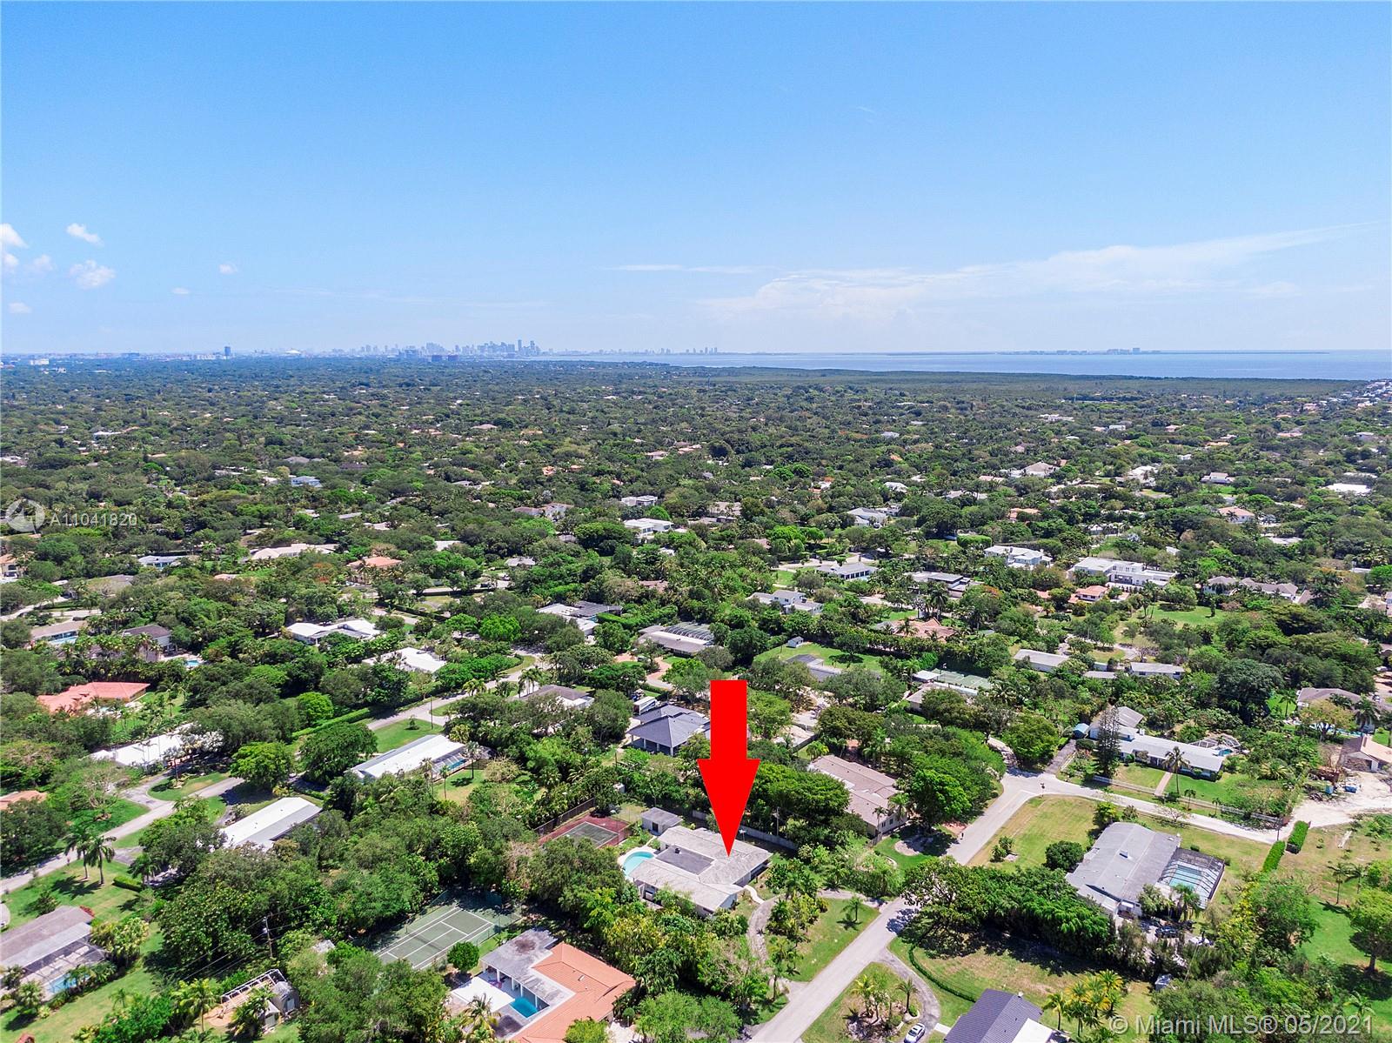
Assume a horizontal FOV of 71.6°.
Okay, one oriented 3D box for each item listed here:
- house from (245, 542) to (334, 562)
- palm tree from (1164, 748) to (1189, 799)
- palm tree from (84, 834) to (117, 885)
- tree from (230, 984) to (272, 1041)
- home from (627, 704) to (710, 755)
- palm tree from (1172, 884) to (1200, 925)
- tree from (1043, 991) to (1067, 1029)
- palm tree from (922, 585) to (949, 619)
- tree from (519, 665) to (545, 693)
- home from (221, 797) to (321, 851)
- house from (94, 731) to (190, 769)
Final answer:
[{"bbox_3d":[-229.200,17.270,541.340,26.000,5.000,44.000,7,12,35],"label":"house"},{"bbox_3d":[123.420,64.420,247.630,6.000,12.700,6.000,0,10,0],"label":"palm tree"},{"bbox_3d":[-130.732,74.387,211.195,6.800,11.200,6.800,7,13,36],"label":"palm tree"},{"bbox_3d":[-75.150,82.850,162.550,6.300,8.200,6.300,0,10,0],"label":"tree"},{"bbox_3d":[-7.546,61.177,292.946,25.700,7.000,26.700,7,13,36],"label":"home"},{"bbox_3d":[99.544,77.536,195.356,5.500,8.200,5.500,7,13,36],"label":"palm tree"},{"bbox_3d":[60.830,82.950,163.130,3.900,6.600,3.900,0,10,0],"label":"tree"},{"bbox_3d":[102.420,35.050,409.730,8.500,13.500,8.500,0,10,0],"label":"palm tree"},{"bbox_3d":[-54.960,53.570,320.850,7.500,9.800,7.500,0,10,0],"label":"tree"},{"bbox_3d":[-102.120,73.070,229.730,13.800,4.000,24.500,5,11,28],"label":"home"},{"bbox_3d":[-155.849,66.133,277.652,19.500,4.200,24.500,7,13,36],"label":"house"}]

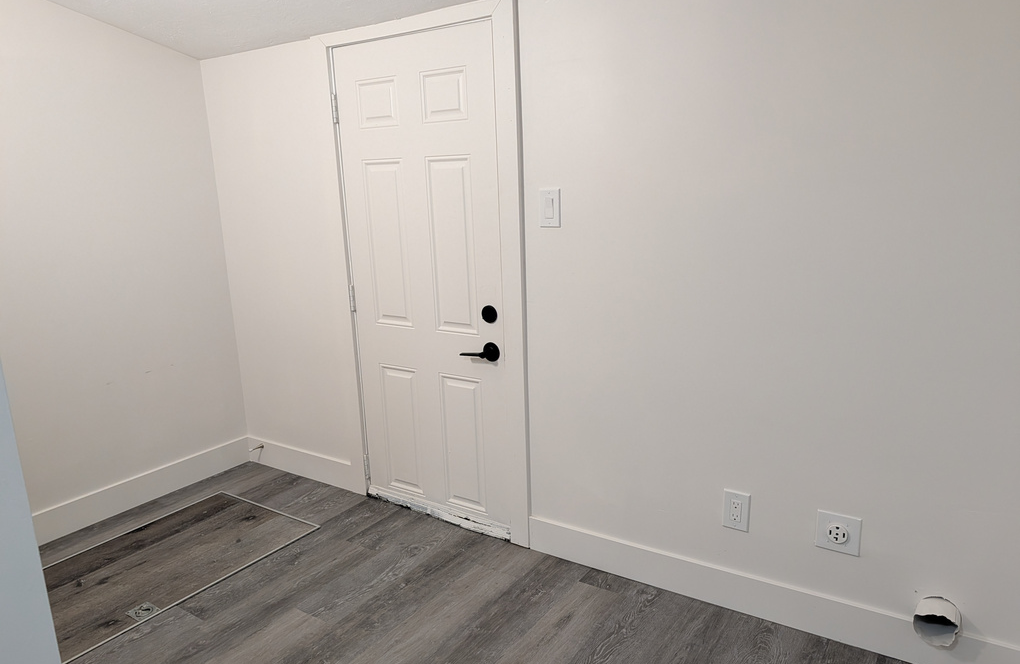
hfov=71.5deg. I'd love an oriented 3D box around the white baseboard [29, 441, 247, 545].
[{"bbox_3d":[-1.570,0.676,3.109,0.015,0.132,1.025,6,15,33],"label":"white baseboard"}]

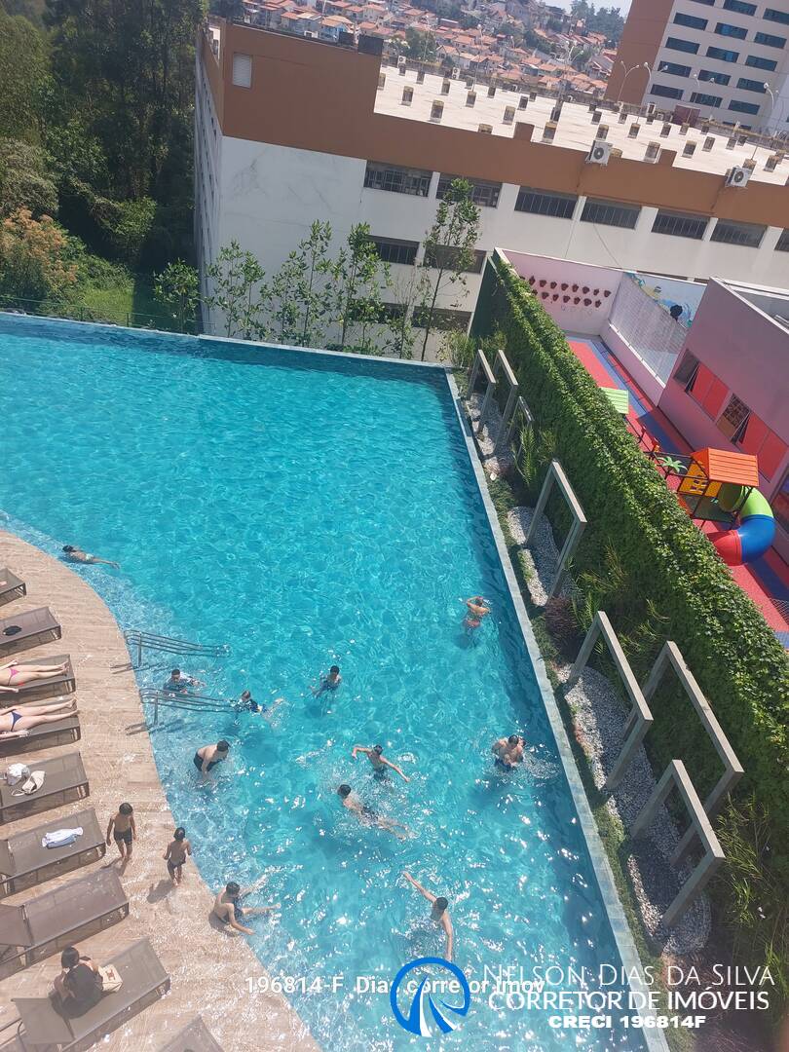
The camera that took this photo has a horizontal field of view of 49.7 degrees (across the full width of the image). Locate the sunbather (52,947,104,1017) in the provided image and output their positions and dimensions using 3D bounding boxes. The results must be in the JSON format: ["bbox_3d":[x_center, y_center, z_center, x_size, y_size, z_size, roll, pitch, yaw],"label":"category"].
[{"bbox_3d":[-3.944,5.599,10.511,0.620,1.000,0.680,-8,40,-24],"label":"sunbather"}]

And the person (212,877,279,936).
[{"bbox_3d":[-2.026,5.278,12.060,1.000,0.900,0.720,-21,47,-36],"label":"person"}]

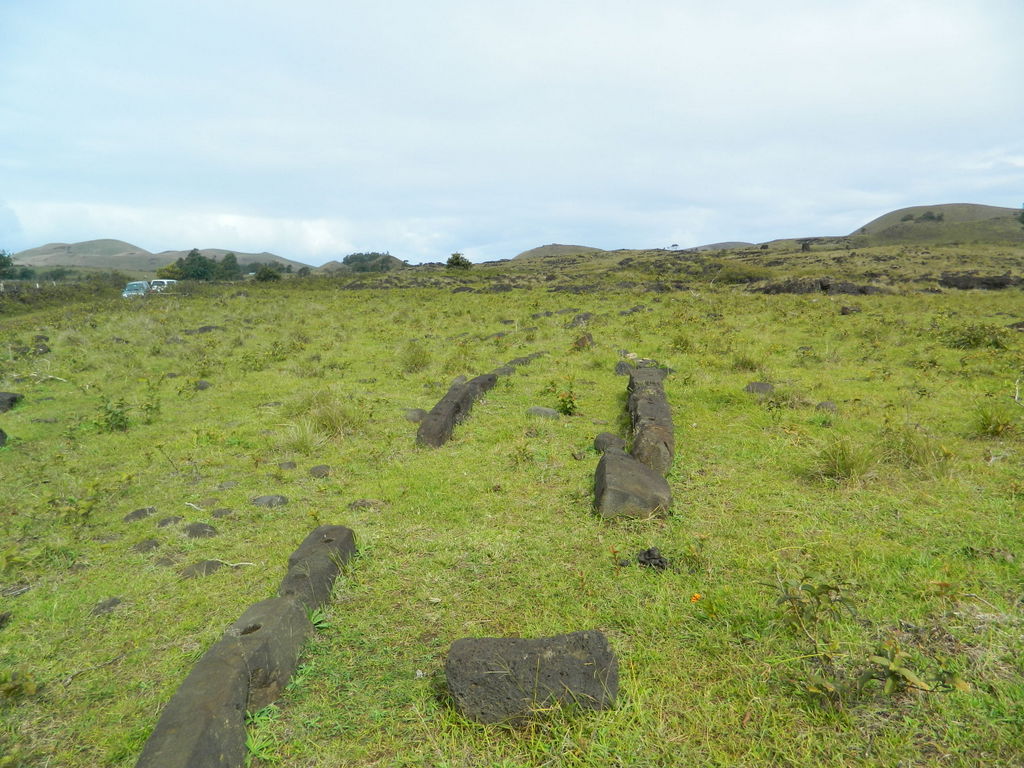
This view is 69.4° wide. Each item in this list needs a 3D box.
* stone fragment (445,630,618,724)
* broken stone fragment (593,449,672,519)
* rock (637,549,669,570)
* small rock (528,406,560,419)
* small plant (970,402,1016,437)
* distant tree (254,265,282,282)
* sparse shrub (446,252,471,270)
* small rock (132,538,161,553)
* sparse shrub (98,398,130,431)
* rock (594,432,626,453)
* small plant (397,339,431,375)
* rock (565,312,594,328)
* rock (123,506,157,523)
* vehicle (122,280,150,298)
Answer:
[{"bbox_3d":[0.070,1.046,2.653,0.570,0.235,0.230,-1,9,-8],"label":"stone fragment"},{"bbox_3d":[0.809,0.667,4.962,0.470,0.290,0.620,0,9,0],"label":"broken stone fragment"},{"bbox_3d":[0.743,0.918,3.909,0.150,0.080,0.125,0,9,0],"label":"rock"},{"bbox_3d":[0.334,0.293,7.608,0.324,0.098,0.210,0,9,3],"label":"small rock"},{"bbox_3d":[4.102,0.315,6.300,0.360,0.250,0.340,6,11,33],"label":"small plant"},{"bbox_3d":[-32.928,-14.875,100.000,3.300,2.400,3.100,-3,9,-18],"label":"distant tree"},{"bbox_3d":[-5.426,-12.424,75.000,2.400,1.850,2.400,0,9,0],"label":"sparse shrub"},{"bbox_3d":[-2.002,0.887,4.050,0.150,0.060,0.110,-4,10,-26],"label":"small rock"},{"bbox_3d":[-3.897,0.292,7.232,0.270,0.290,0.260,0,9,0],"label":"sparse shrub"},{"bbox_3d":[0.804,0.540,6.036,0.240,0.210,0.230,0,9,0],"label":"rock"},{"bbox_3d":[-1.325,-0.376,10.100,0.410,0.440,0.400,-1,9,-7],"label":"small plant"},{"bbox_3d":[1.614,-1.499,17.435,0.644,0.352,0.451,1,9,5],"label":"rock"},{"bbox_3d":[-2.267,0.794,4.500,0.195,0.070,0.140,-4,10,-26],"label":"rock"},{"bbox_3d":[-31.947,-7.880,63.000,1.700,1.680,4.200,-3,9,-19],"label":"vehicle"}]

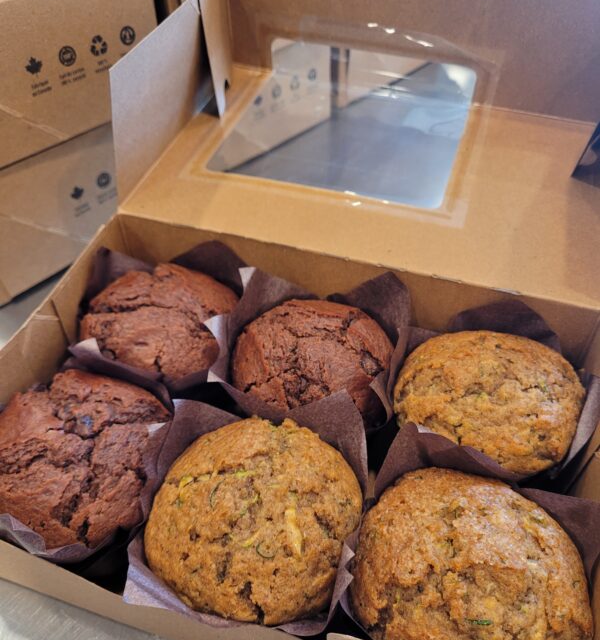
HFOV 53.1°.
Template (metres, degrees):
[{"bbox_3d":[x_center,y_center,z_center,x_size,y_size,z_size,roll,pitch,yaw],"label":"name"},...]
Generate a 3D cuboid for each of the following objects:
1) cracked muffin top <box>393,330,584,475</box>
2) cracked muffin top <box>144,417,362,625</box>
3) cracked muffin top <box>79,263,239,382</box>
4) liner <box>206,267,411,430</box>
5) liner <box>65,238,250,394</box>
[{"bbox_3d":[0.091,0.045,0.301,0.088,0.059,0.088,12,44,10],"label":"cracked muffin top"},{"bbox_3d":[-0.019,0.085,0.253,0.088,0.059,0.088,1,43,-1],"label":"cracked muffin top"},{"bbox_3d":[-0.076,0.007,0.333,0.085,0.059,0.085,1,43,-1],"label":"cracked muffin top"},{"bbox_3d":[0.006,0.026,0.327,0.097,0.070,0.098,12,44,10],"label":"liner"},{"bbox_3d":[-0.079,0.008,0.343,0.095,0.070,0.098,12,44,10],"label":"liner"}]

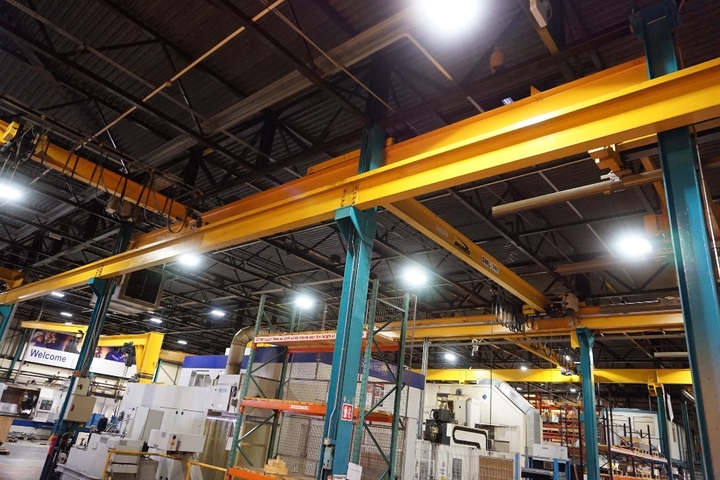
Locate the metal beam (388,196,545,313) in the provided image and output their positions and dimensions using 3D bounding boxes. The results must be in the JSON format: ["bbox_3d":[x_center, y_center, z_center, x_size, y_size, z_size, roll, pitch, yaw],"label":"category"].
[{"bbox_3d":[2.899,0.510,11.077,0.182,0.413,9.112,-12,-29,39],"label":"metal beam"}]

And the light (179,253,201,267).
[{"bbox_3d":[-5.513,0.630,15.520,0.320,0.110,0.620,-12,-29,39],"label":"light"}]

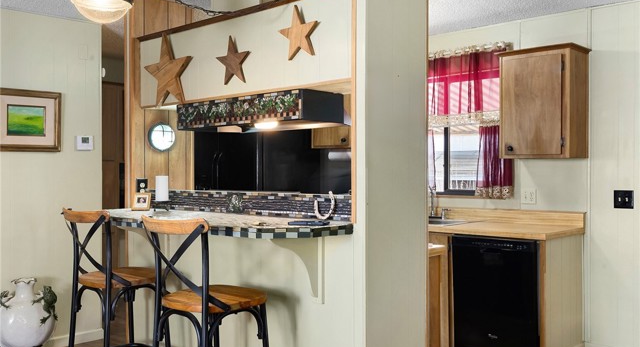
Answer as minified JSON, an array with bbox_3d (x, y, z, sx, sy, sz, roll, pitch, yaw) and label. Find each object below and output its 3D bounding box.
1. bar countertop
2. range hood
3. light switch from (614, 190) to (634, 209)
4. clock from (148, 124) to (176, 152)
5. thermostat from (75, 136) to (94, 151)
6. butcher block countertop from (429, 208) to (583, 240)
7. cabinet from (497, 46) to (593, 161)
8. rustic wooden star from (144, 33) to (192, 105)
[{"bbox_3d":[-0.638,0.234,3.026,1.670,0.045,0.600,0,0,42],"label":"bar countertop"},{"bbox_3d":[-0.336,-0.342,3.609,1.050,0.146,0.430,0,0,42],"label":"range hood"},{"bbox_3d":[2.044,0.176,4.184,0.120,0.118,0.012,0,0,42],"label":"light switch"},{"bbox_3d":[-1.005,-0.231,3.962,0.032,0.187,0.187,0,0,42],"label":"clock"},{"bbox_3d":[-1.746,-0.223,4.629,0.026,0.109,0.117,0,0,42],"label":"thermostat"},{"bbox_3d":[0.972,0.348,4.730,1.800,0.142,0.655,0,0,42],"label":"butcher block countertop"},{"bbox_3d":[1.571,-0.477,4.385,0.544,0.753,0.355,0,0,42],"label":"cabinet"},{"bbox_3d":[-0.880,-0.607,3.631,0.454,0.420,0.035,0,0,42],"label":"rustic wooden star"}]

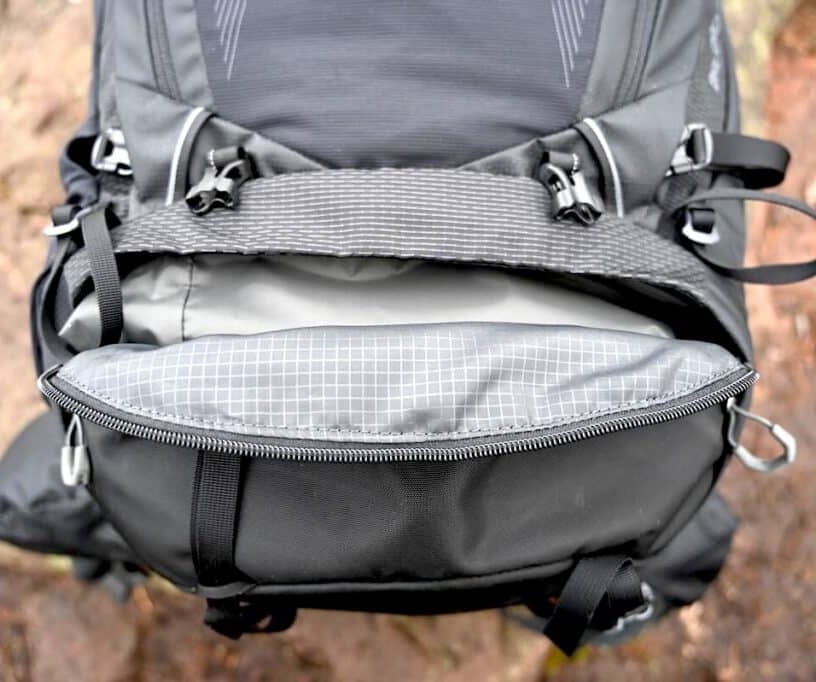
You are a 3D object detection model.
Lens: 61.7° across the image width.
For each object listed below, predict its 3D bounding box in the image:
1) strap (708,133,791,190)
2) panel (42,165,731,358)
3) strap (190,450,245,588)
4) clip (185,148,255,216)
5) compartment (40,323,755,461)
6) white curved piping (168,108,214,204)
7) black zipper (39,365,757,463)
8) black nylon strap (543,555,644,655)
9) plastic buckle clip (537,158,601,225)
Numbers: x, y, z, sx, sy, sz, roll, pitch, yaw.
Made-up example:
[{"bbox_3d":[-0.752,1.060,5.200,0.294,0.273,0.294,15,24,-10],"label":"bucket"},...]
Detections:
[{"bbox_3d":[0.183,-0.096,0.365,0.044,0.022,0.030,0,87,0],"label":"strap"},{"bbox_3d":[-0.001,-0.039,0.322,0.345,0.050,0.085,0,87,0],"label":"panel"},{"bbox_3d":[-0.087,0.082,0.312,0.021,0.010,0.066,3,105,-1],"label":"strap"},{"bbox_3d":[-0.088,-0.075,0.320,0.029,0.017,0.035,18,90,2],"label":"clip"},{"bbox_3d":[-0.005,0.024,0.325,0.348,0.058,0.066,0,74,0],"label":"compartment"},{"bbox_3d":[-0.110,-0.092,0.340,0.020,0.015,0.046,1,80,12],"label":"white curved piping"},{"bbox_3d":[-0.004,0.034,0.316,0.346,0.034,0.048,0,70,0],"label":"black zipper"},{"bbox_3d":[0.094,0.133,0.345,0.051,0.028,0.052,0,99,0],"label":"black nylon strap"},{"bbox_3d":[0.076,-0.070,0.320,0.027,0.017,0.035,-14,90,-1],"label":"plastic buckle clip"}]

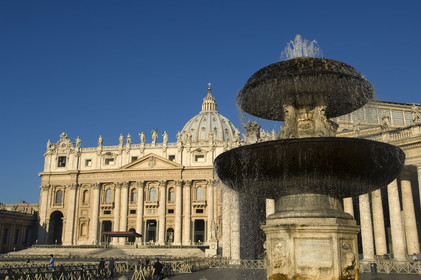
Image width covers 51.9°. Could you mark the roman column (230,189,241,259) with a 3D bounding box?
[{"bbox_3d":[4.103,13.862,72.198,1.600,12.800,1.600,-3,-15,11],"label":"roman column"}]

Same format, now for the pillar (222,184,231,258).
[{"bbox_3d":[2.730,14.028,73.255,1.500,12.800,1.500,-3,-15,11],"label":"pillar"}]

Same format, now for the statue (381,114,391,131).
[{"bbox_3d":[26.437,-2.700,65.118,1.050,3.000,1.250,13,-19,-41],"label":"statue"}]

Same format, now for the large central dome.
[{"bbox_3d":[-0.482,-20.893,361.356,46.000,53.000,46.000,-3,-15,11],"label":"large central dome"}]

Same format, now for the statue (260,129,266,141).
[{"bbox_3d":[25.400,-2.239,203.767,2.400,5.700,2.200,-3,-15,11],"label":"statue"}]

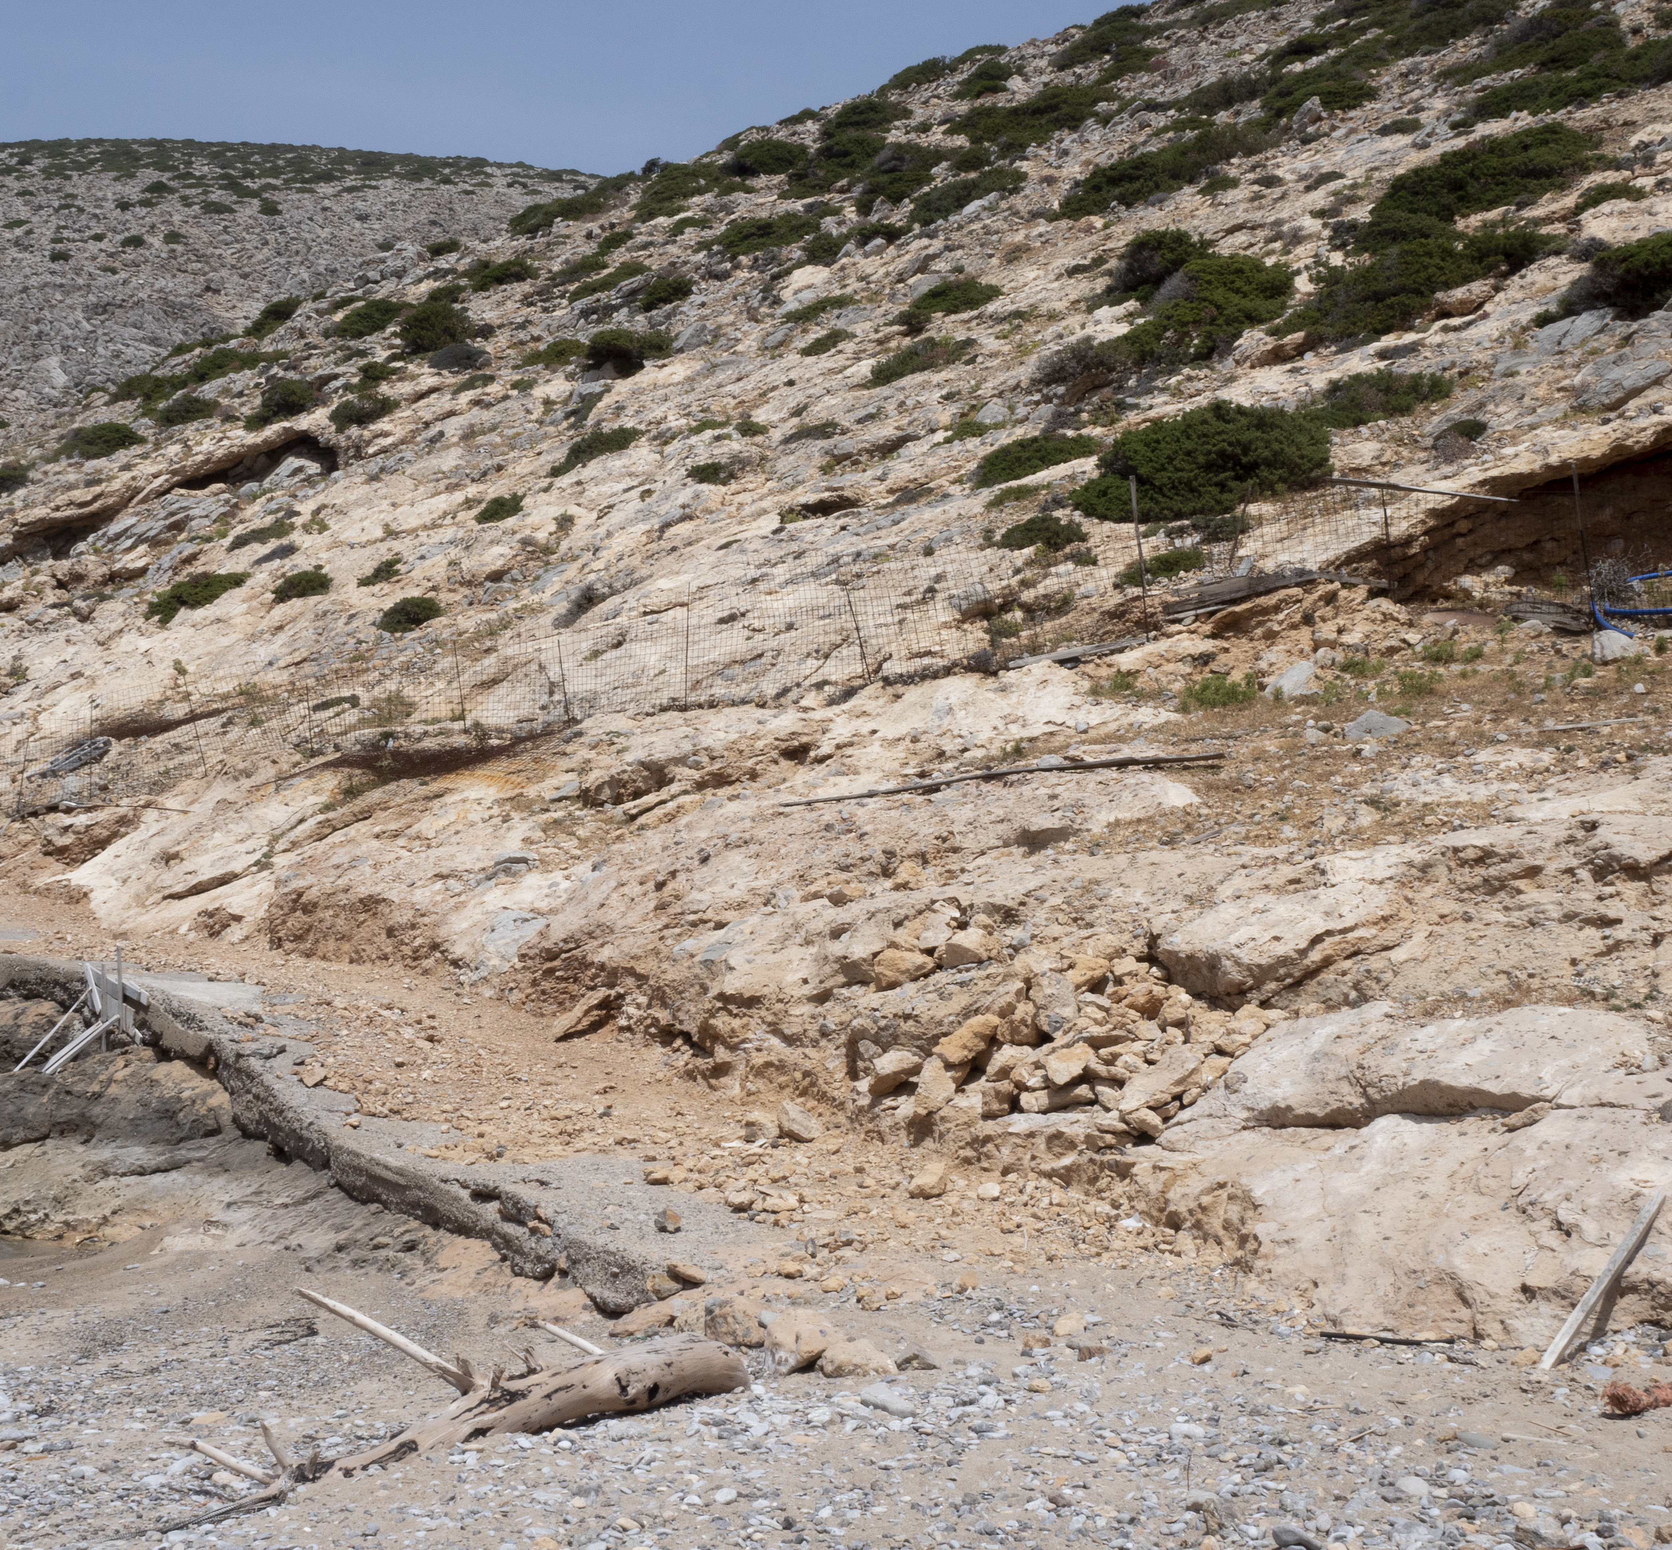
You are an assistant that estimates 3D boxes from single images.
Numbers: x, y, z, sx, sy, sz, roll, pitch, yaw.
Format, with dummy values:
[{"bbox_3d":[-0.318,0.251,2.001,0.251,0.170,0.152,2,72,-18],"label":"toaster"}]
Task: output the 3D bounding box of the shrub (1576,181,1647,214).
[{"bbox_3d":[12.020,-8.955,37.000,1.101,0.525,0.881,0,-3,0],"label":"shrub"}]

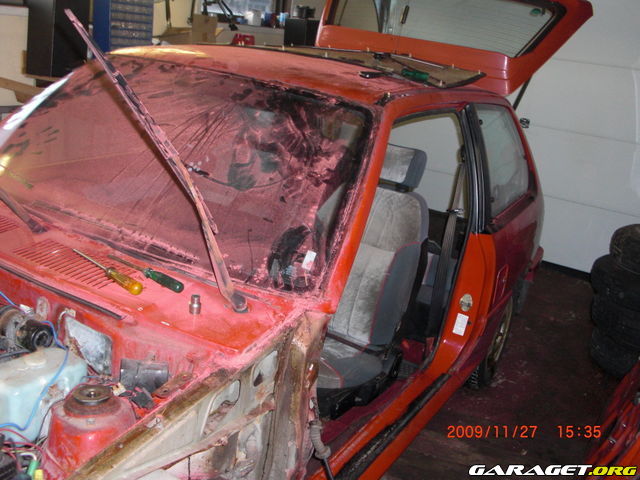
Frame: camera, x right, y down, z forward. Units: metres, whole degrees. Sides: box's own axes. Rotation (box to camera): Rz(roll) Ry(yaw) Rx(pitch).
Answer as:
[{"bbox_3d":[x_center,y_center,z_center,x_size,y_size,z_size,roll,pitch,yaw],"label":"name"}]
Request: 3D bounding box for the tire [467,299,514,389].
[{"bbox_3d":[0.794,0.412,3.243,0.180,0.560,0.560,17,19,28],"label":"tire"}]

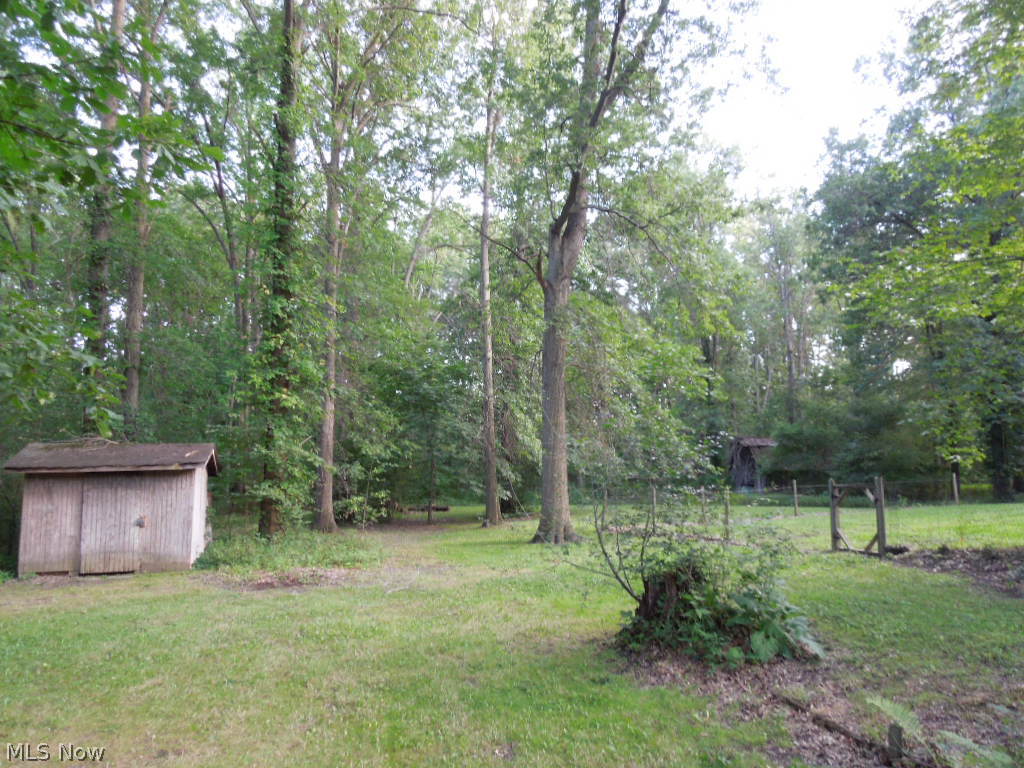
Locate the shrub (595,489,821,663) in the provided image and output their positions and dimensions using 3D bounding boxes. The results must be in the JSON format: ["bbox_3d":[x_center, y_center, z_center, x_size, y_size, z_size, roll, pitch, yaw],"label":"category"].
[{"bbox_3d":[2.120,2.070,8.150,2.300,1.570,1.900,0,-6,0],"label":"shrub"}]

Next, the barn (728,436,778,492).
[{"bbox_3d":[12.851,4.314,39.538,2.150,2.900,2.200,0,-6,0],"label":"barn"}]

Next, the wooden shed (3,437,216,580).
[{"bbox_3d":[-7.606,2.334,14.447,3.221,2.335,2.400,2,-6,-16],"label":"wooden shed"}]

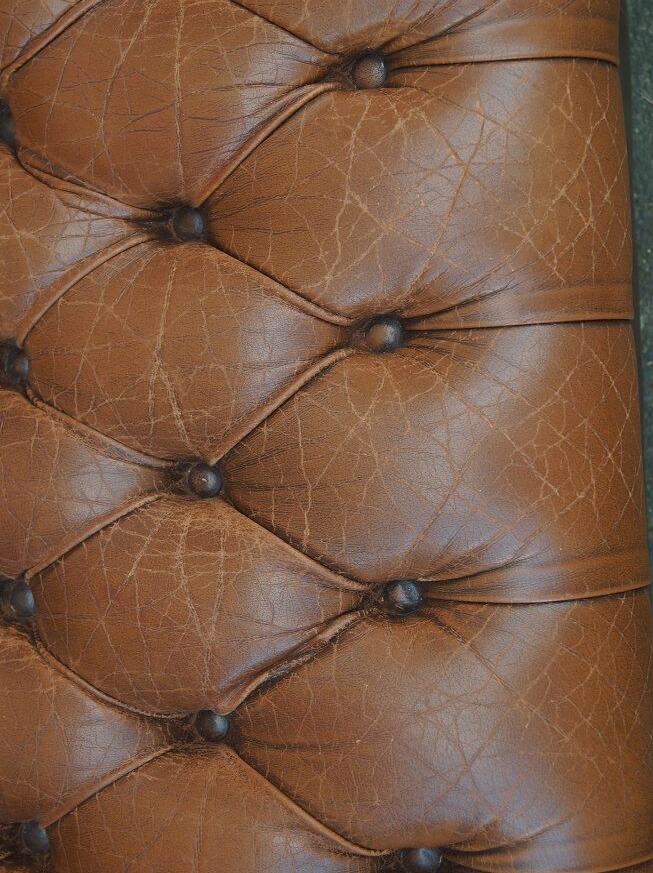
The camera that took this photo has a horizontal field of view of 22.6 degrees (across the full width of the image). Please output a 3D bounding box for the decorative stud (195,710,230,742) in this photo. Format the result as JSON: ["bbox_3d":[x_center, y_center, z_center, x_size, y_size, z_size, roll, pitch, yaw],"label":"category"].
[{"bbox_3d":[-0.065,0.167,0.947,0.009,0.020,0.020,0,90,-67],"label":"decorative stud"}]

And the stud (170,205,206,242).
[{"bbox_3d":[-0.080,-0.123,0.947,0.009,0.020,0.020,0,90,-67],"label":"stud"}]

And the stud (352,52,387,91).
[{"bbox_3d":[0.024,-0.201,0.900,0.020,0.009,0.020,0,90,18],"label":"stud"}]

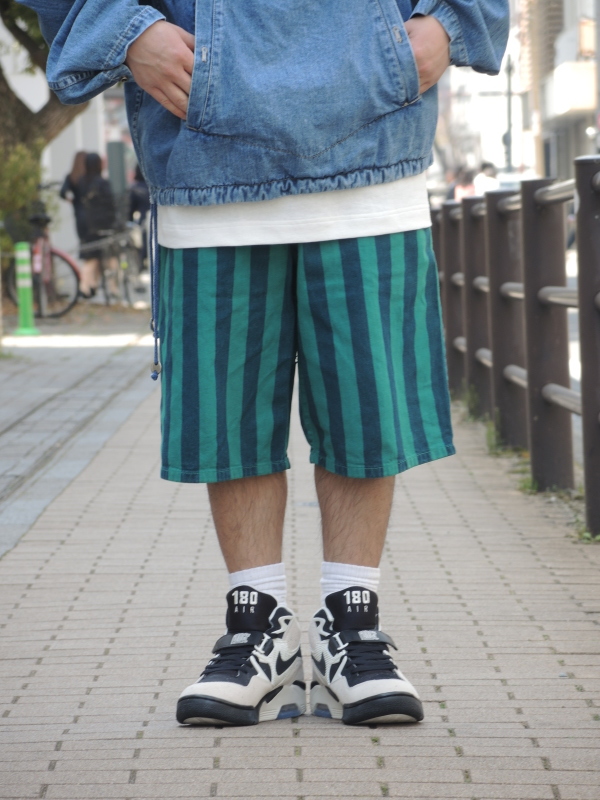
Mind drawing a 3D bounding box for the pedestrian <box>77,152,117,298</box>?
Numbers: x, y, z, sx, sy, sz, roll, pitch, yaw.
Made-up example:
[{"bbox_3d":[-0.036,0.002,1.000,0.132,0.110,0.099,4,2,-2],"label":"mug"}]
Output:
[{"bbox_3d":[-2.267,-1.963,52.000,0.460,1.640,0.330,-1,2,3],"label":"pedestrian"}]

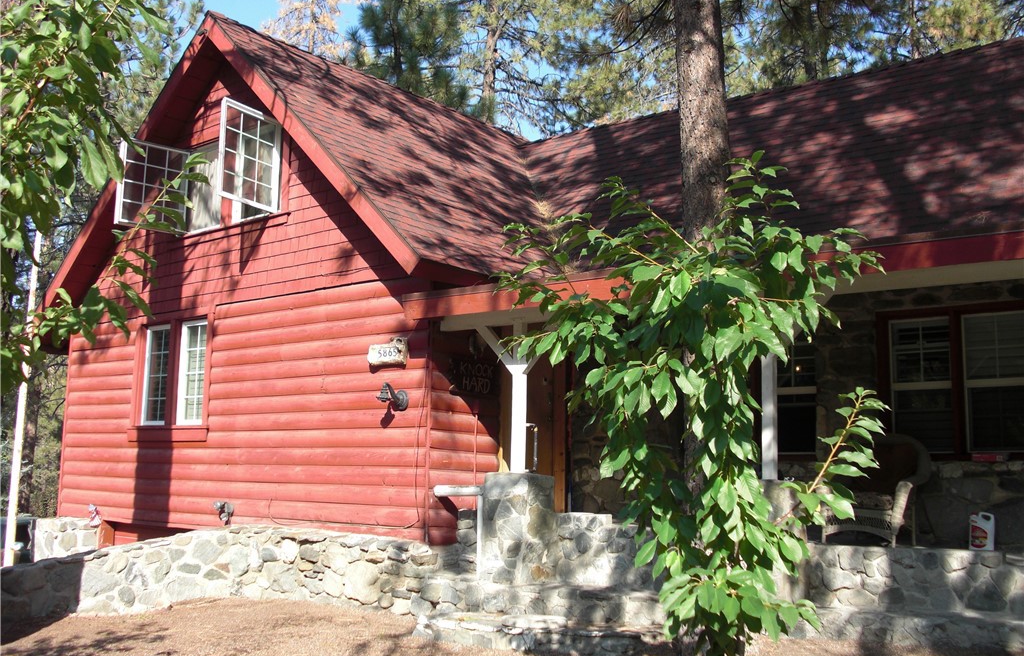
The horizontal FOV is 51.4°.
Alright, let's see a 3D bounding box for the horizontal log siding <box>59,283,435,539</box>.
[{"bbox_3d":[-3.807,1.133,13.871,7.986,2.912,0.250,-6,-10,40],"label":"horizontal log siding"}]

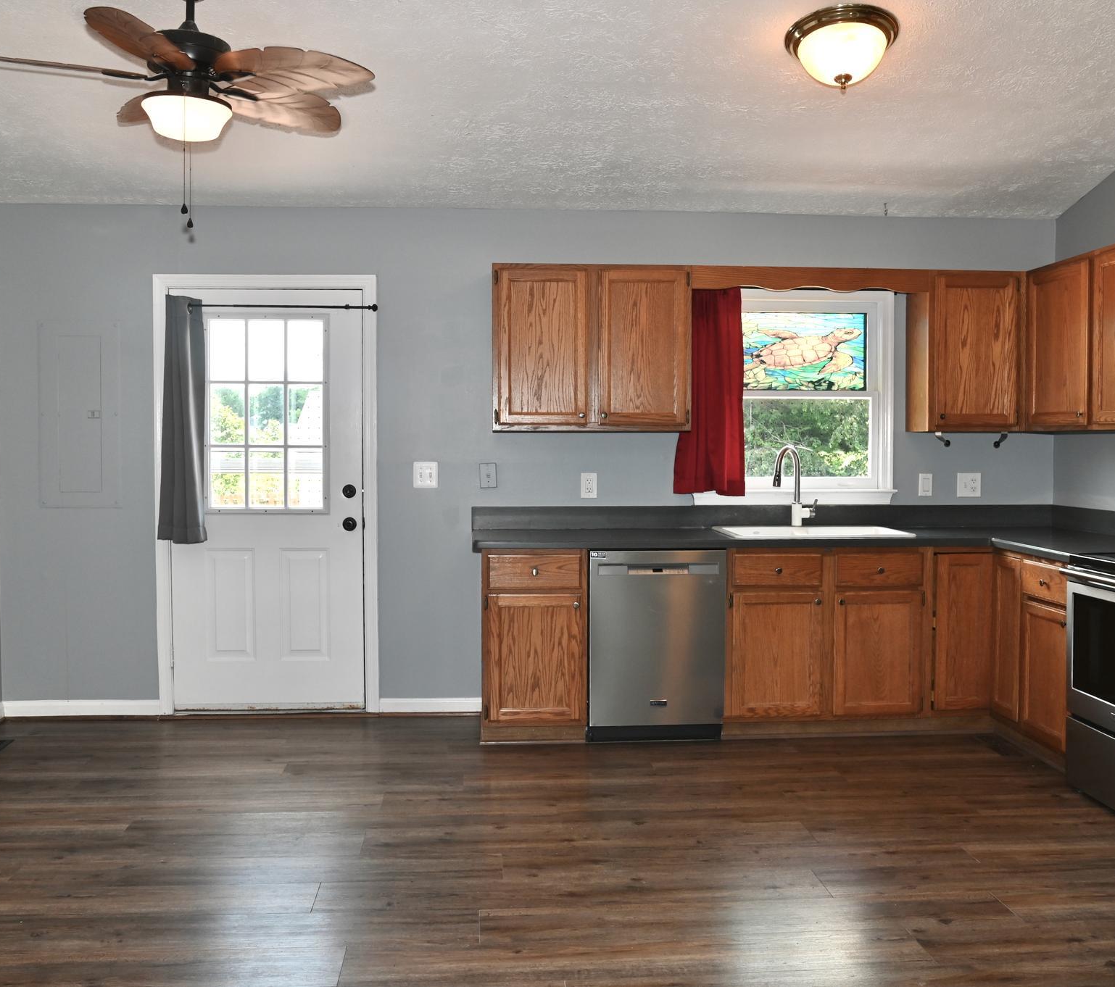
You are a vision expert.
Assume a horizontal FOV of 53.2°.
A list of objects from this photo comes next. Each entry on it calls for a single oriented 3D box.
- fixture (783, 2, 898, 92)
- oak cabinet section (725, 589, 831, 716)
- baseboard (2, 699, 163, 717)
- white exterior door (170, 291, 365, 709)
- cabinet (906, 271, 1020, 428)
[{"bbox_3d":[1.020,-1.528,3.967,0.385,0.215,0.385,0,-10,-5],"label":"fixture"},{"bbox_3d":[0.946,0.699,5.134,0.460,0.570,0.550,0,2,-5],"label":"oak cabinet section"},{"bbox_3d":[-2.292,1.051,5.375,0.741,0.084,0.015,0,3,-4],"label":"baseboard"},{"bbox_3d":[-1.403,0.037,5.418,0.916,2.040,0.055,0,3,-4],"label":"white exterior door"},{"bbox_3d":[2.000,-0.680,5.447,0.463,0.761,0.328,0,3,-4],"label":"cabinet"}]

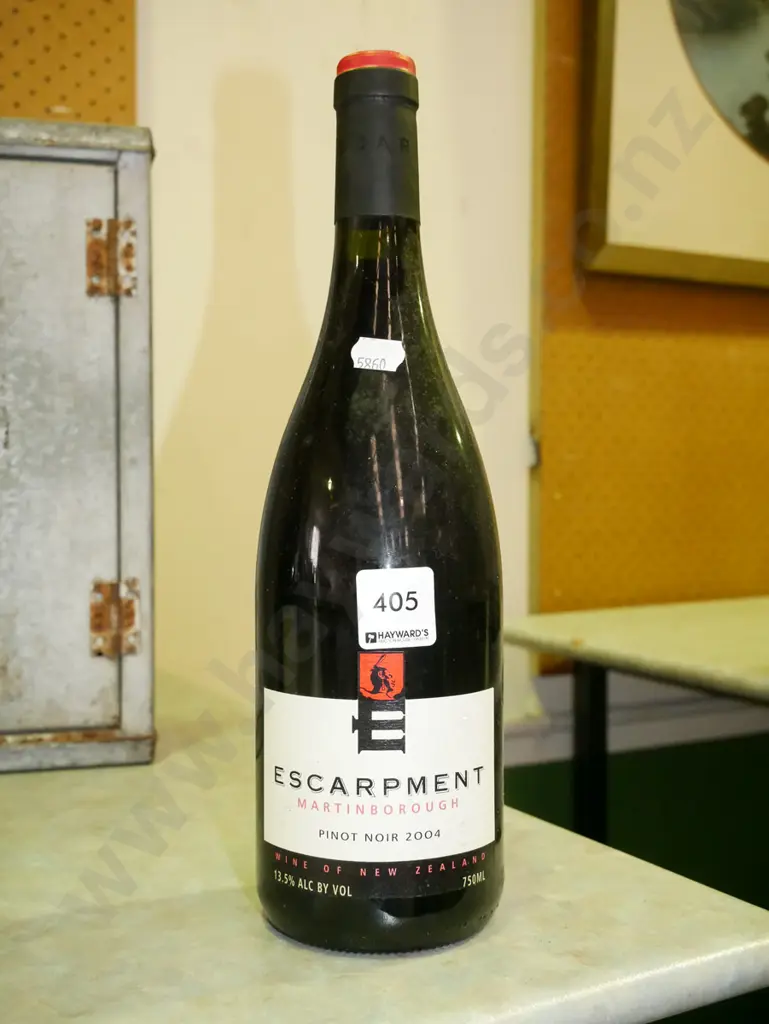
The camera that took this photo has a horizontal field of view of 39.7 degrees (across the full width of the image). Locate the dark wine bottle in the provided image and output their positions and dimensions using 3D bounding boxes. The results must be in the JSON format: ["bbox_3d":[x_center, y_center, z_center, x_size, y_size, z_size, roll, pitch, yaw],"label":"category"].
[{"bbox_3d":[-0.002,-0.008,0.377,0.086,0.298,0.086,0,2,0],"label":"dark wine bottle"}]

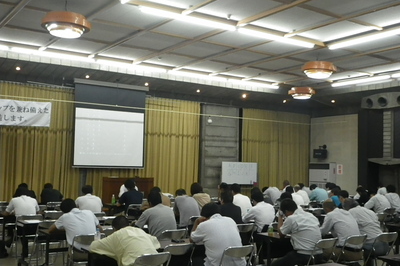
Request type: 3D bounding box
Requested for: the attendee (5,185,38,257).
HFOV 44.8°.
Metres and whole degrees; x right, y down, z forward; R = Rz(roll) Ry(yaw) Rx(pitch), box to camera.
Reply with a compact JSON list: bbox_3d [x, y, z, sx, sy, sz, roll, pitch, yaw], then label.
[{"bbox_3d":[-3.220,1.614,8.804,0.540,1.240,0.780,3,-5,-35],"label":"attendee"}]

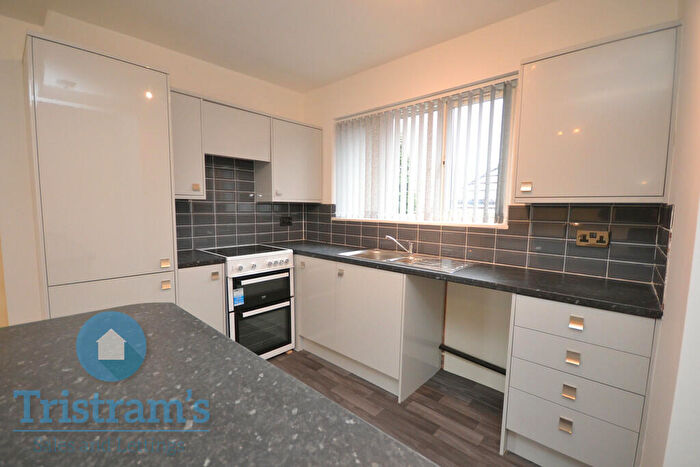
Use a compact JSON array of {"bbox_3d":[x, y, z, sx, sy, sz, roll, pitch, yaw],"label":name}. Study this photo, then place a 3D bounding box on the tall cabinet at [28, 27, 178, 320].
[{"bbox_3d":[-1.490,0.076,1.790,0.575,2.061,0.571,5,6,40],"label":"tall cabinet"}]

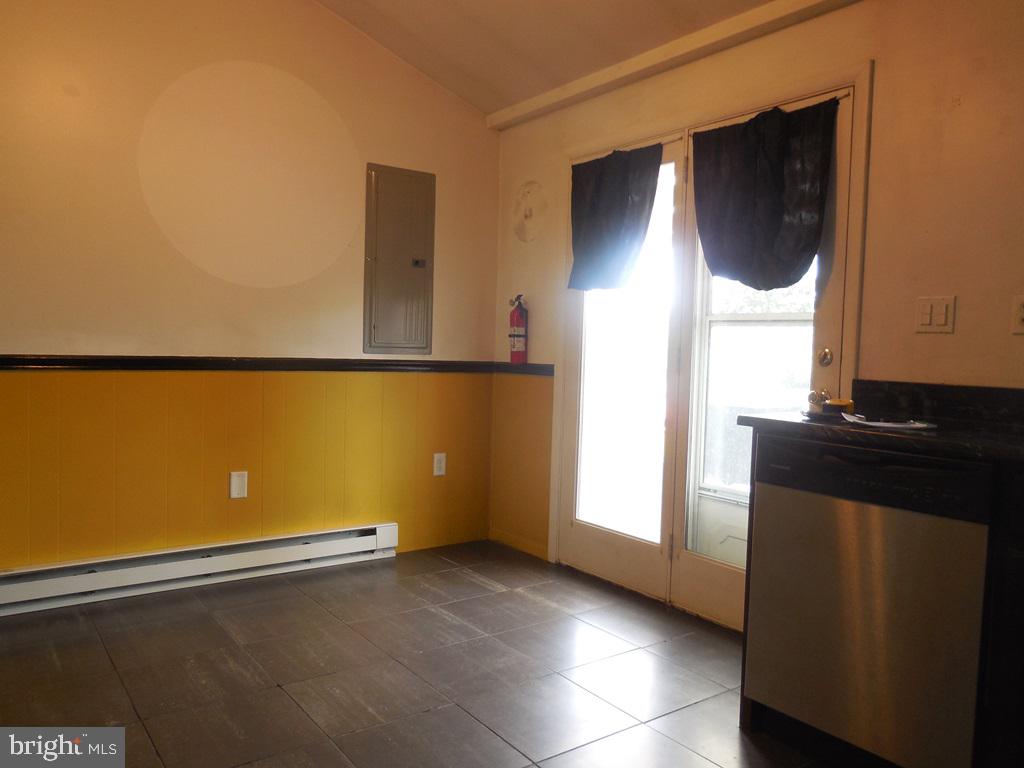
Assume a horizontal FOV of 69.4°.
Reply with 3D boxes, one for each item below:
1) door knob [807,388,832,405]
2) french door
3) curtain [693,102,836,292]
[{"bbox_3d":[1.099,0.048,2.624,0.073,0.060,0.060,0,3,-37],"label":"door knob"},{"bbox_3d":[0.728,-0.066,3.210,0.080,2.060,1.540,0,3,-37],"label":"french door"},{"bbox_3d":[0.933,-0.698,2.839,0.070,0.684,0.640,0,3,-37],"label":"curtain"}]

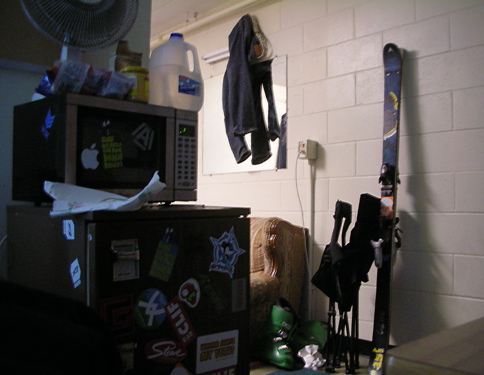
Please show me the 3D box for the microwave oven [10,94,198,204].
[{"bbox_3d":[-0.418,-0.093,1.568,0.327,0.295,0.456,-1,-1,42],"label":"microwave oven"}]

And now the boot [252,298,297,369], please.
[{"bbox_3d":[0.192,0.760,2.652,0.310,0.340,0.120,-1,-2,44],"label":"boot"}]

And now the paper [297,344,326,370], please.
[{"bbox_3d":[0.366,0.873,2.629,0.140,0.120,0.145,-1,-2,44],"label":"paper"}]

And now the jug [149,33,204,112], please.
[{"bbox_3d":[-0.216,-0.370,1.662,0.152,0.262,0.152,-1,-1,42],"label":"jug"}]

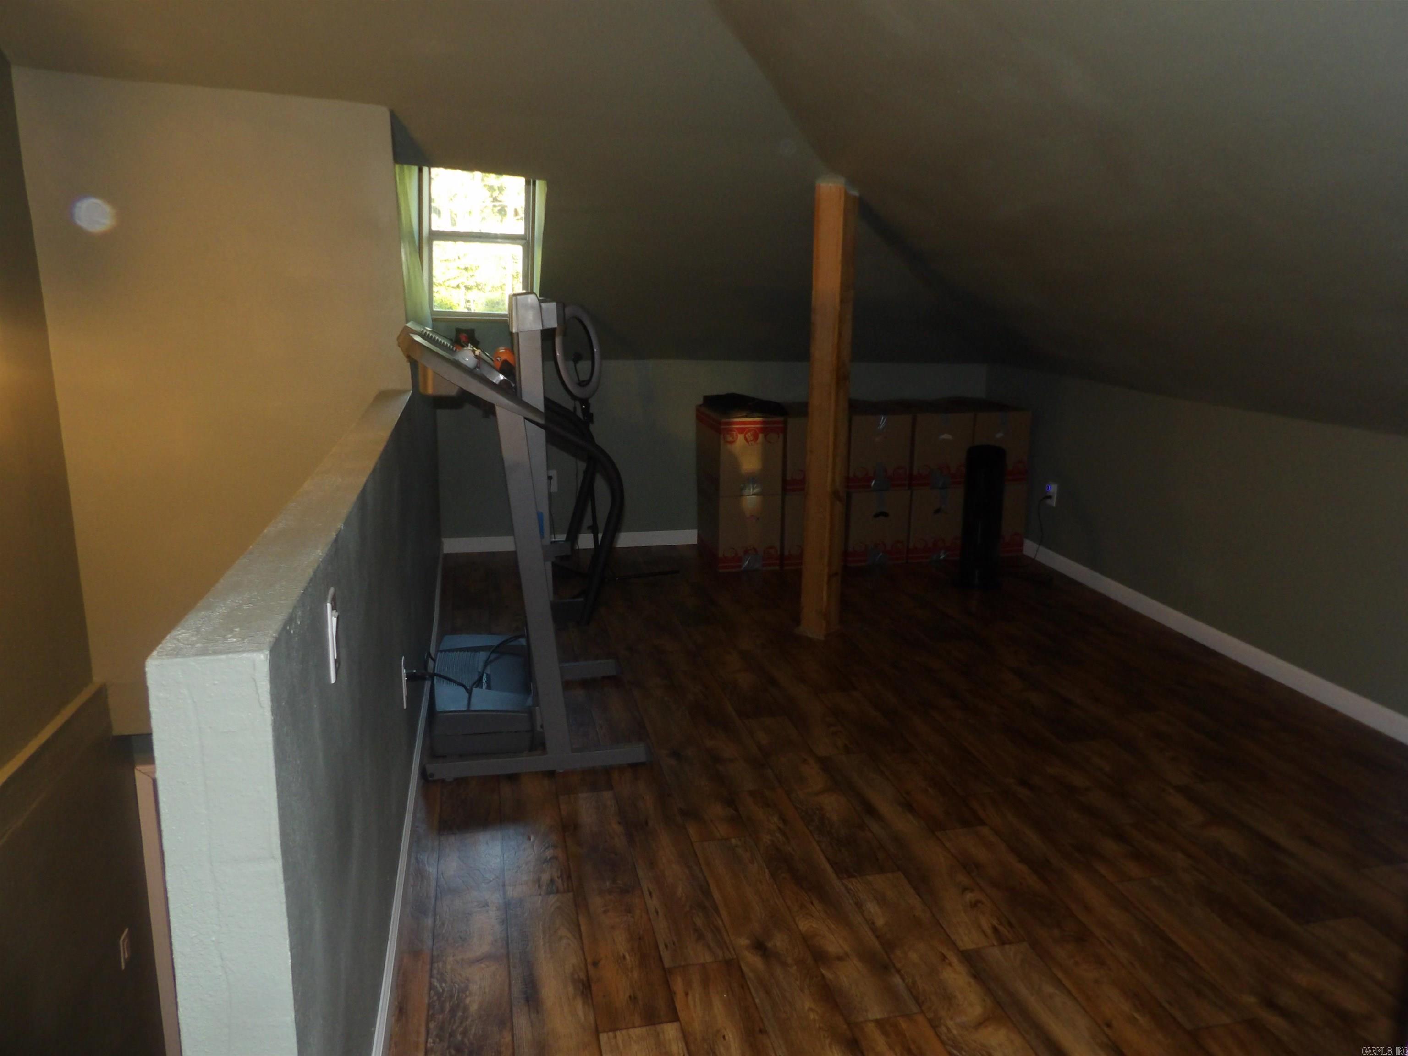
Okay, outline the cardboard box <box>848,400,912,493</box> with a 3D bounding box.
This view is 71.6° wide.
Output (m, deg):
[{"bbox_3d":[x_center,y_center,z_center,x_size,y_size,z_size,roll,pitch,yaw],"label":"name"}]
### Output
[{"bbox_3d":[0.816,-0.422,5.002,0.313,0.373,0.493,-3,14,-12],"label":"cardboard box"}]

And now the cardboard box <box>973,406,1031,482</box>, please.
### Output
[{"bbox_3d":[1.450,-0.452,5.143,0.313,0.373,0.493,-3,14,-12],"label":"cardboard box"}]

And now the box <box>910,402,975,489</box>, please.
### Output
[{"bbox_3d":[1.137,-0.437,5.074,0.313,0.373,0.493,-3,14,-12],"label":"box"}]

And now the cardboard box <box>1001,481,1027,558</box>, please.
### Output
[{"bbox_3d":[1.447,-0.090,5.233,0.313,0.373,0.493,-3,14,-12],"label":"cardboard box"}]

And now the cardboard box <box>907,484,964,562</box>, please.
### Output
[{"bbox_3d":[1.134,-0.076,5.163,0.313,0.373,0.493,-3,14,-12],"label":"cardboard box"}]

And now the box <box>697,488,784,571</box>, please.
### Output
[{"bbox_3d":[0.173,-0.031,4.951,0.313,0.373,0.493,-3,14,-12],"label":"box"}]

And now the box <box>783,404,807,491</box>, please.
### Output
[{"bbox_3d":[0.496,-0.407,4.932,0.313,0.373,0.493,-3,14,-12],"label":"box"}]

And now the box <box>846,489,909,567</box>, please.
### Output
[{"bbox_3d":[0.813,-0.061,5.092,0.313,0.373,0.493,-3,14,-12],"label":"box"}]

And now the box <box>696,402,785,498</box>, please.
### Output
[{"bbox_3d":[0.176,-0.393,4.861,0.313,0.373,0.493,-3,14,-12],"label":"box"}]

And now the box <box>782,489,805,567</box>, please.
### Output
[{"bbox_3d":[0.493,-0.046,5.022,0.313,0.373,0.493,-3,14,-12],"label":"box"}]

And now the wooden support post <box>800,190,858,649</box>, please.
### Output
[{"bbox_3d":[0.477,-0.417,3.734,0.114,1.715,0.115,11,17,35],"label":"wooden support post"}]

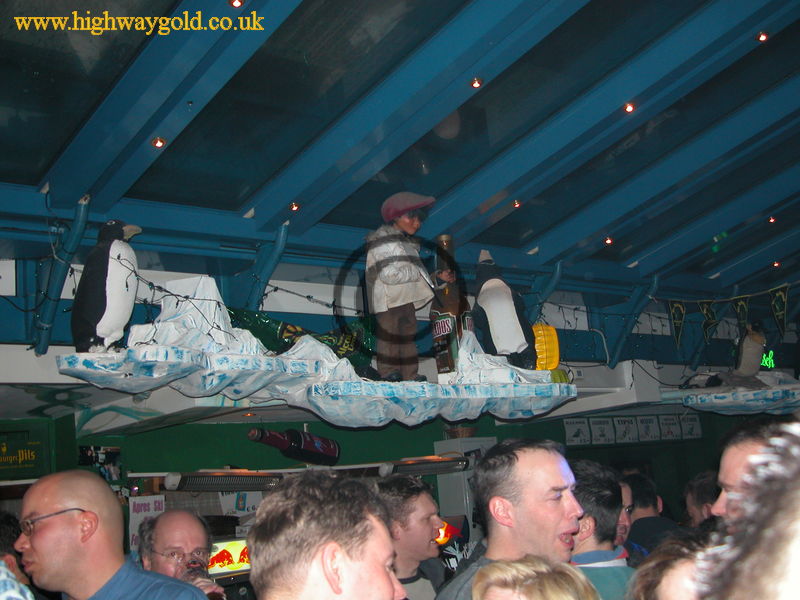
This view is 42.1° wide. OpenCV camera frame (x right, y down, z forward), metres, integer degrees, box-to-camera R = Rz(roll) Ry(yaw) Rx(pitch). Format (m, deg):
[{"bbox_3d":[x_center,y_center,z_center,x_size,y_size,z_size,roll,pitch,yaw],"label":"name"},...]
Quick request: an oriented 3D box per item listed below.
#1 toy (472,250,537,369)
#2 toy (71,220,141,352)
[{"bbox_3d":[0.503,0.046,5.050,0.260,0.550,0.250,-13,-10,7],"label":"toy"},{"bbox_3d":[-1.189,-0.054,4.200,0.260,0.520,0.220,-7,-10,15],"label":"toy"}]

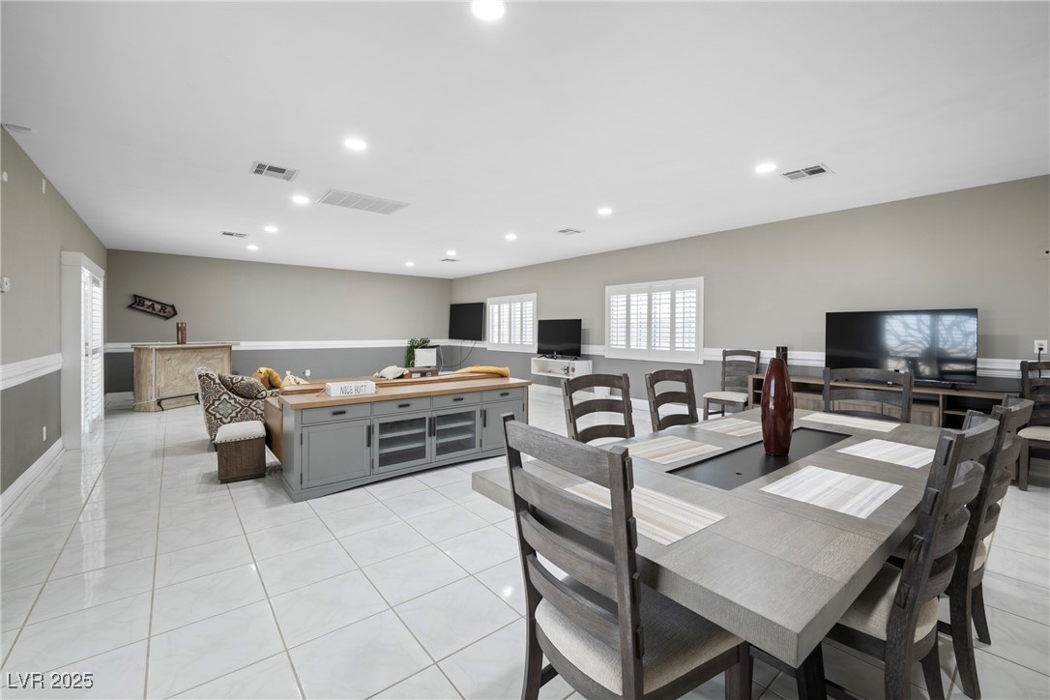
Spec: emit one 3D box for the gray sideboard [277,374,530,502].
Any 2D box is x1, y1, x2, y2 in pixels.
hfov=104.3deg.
[{"bbox_3d":[-1.017,0.760,4.049,2.345,0.767,0.497,-2,3,-38],"label":"gray sideboard"}]

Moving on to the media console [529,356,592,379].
[{"bbox_3d":[0.705,0.352,8.113,0.406,0.340,1.248,-2,4,-41],"label":"media console"}]

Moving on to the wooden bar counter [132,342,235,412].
[{"bbox_3d":[-6.212,0.460,7.552,0.500,1.100,1.560,1,2,9],"label":"wooden bar counter"}]

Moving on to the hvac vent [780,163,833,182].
[{"bbox_3d":[2.579,-1.610,3.736,0.320,0.030,0.335,-1,2,-40],"label":"hvac vent"}]

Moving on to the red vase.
[{"bbox_3d":[1.251,0.268,2.016,0.165,0.490,0.165,0,2,0],"label":"red vase"}]

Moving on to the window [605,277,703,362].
[{"bbox_3d":[2.077,-0.475,6.799,0.091,1.309,1.857,-2,4,-41],"label":"window"}]

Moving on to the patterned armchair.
[{"bbox_3d":[-3.401,0.645,4.961,0.893,0.913,0.792,-2,3,-39],"label":"patterned armchair"}]

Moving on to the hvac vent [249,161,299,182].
[{"bbox_3d":[-2.299,-1.634,3.747,0.345,0.030,0.310,-1,2,-40],"label":"hvac vent"}]

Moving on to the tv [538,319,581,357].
[{"bbox_3d":[0.695,-0.206,8.098,0.162,0.761,1.208,-2,4,-41],"label":"tv"}]

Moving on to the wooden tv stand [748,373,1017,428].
[{"bbox_3d":[3.785,0.752,4.612,0.406,0.731,2.263,-2,4,-41],"label":"wooden tv stand"}]

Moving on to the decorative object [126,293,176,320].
[{"bbox_3d":[-6.917,-0.786,7.634,0.681,0.306,0.050,23,-11,-34],"label":"decorative object"}]

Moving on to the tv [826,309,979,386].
[{"bbox_3d":[3.959,-0.056,4.376,0.080,0.710,1.205,-1,2,-38],"label":"tv"}]

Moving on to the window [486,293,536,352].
[{"bbox_3d":[-0.354,-0.610,9.571,0.091,1.309,1.857,-2,4,-41],"label":"window"}]

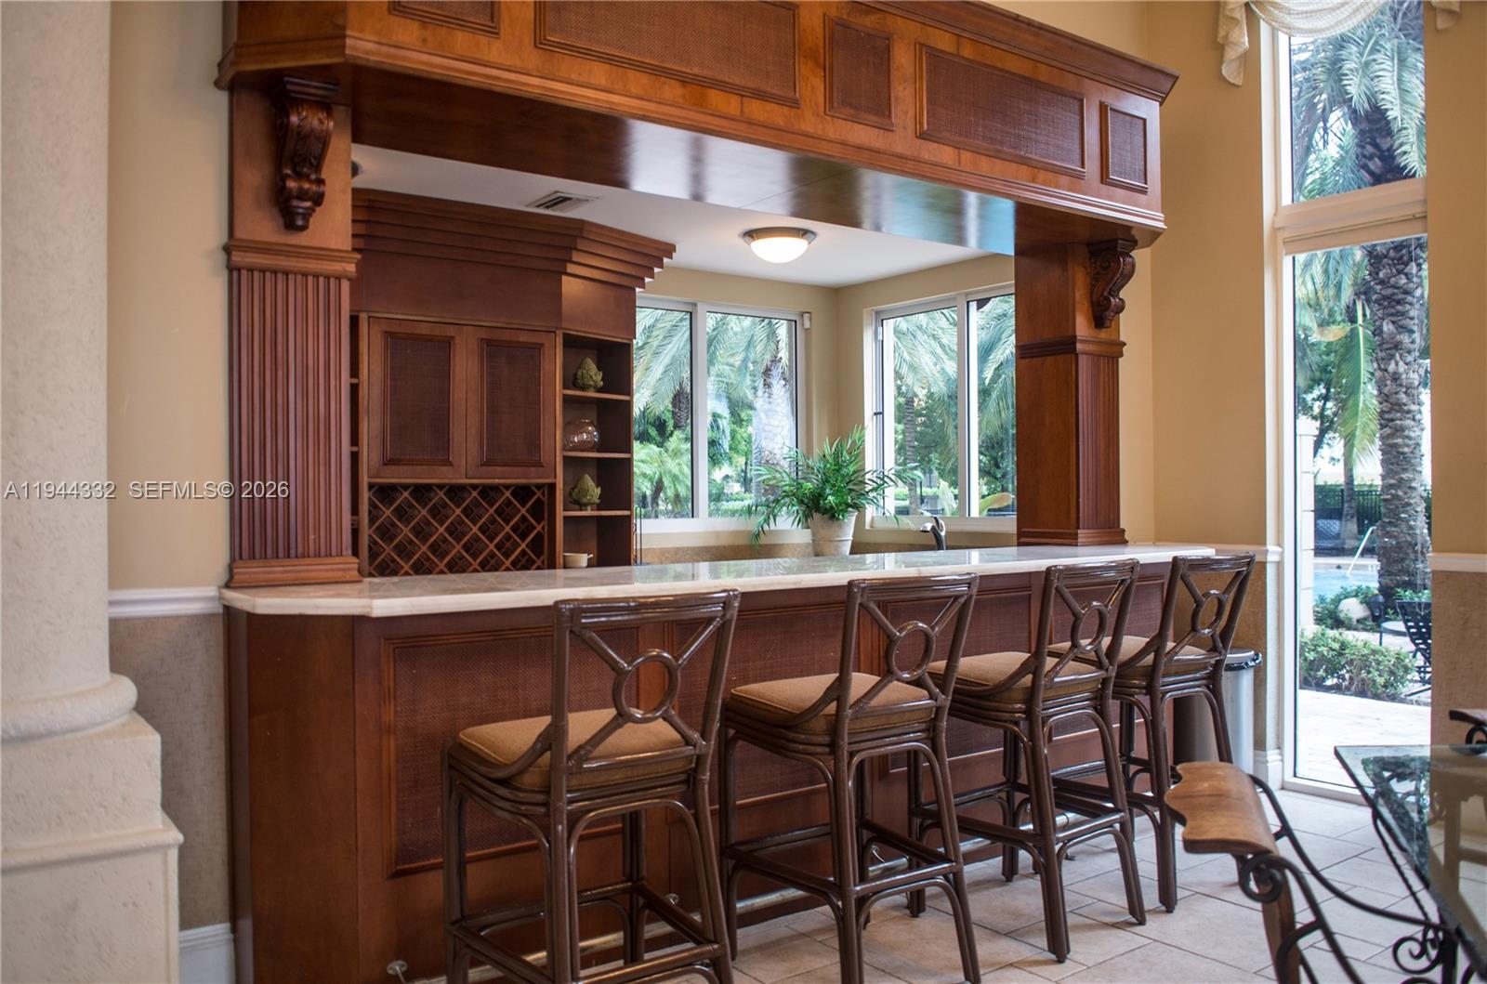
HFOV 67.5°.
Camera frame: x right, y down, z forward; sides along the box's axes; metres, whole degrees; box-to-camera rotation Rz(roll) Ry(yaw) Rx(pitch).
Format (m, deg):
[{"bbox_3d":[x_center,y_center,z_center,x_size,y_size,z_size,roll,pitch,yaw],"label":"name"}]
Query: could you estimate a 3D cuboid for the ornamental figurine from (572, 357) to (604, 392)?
[{"bbox_3d":[-0.874,-0.656,6.269,0.178,0.206,0.178,-1,0,0],"label":"ornamental figurine"}]

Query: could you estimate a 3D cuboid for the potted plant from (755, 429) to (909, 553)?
[{"bbox_3d":[0.529,0.007,6.853,0.940,0.800,0.860,-1,0,0],"label":"potted plant"}]

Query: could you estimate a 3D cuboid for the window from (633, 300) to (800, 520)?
[{"bbox_3d":[-0.231,-0.482,7.073,1.460,1.396,0.100,0,0,-34],"label":"window"}]

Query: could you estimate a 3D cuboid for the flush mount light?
[{"bbox_3d":[0.197,-1.330,6.095,0.407,0.150,0.407,-1,0,0],"label":"flush mount light"}]

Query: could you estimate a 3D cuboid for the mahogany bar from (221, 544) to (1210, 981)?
[{"bbox_3d":[0.307,0.792,4.088,4.011,1.067,0.855,0,0,-34],"label":"mahogany bar"}]

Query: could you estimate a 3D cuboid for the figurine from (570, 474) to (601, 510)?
[{"bbox_3d":[-0.890,0.002,6.269,0.171,0.213,0.171,-1,0,0],"label":"figurine"}]

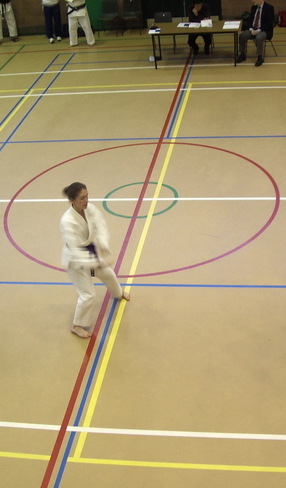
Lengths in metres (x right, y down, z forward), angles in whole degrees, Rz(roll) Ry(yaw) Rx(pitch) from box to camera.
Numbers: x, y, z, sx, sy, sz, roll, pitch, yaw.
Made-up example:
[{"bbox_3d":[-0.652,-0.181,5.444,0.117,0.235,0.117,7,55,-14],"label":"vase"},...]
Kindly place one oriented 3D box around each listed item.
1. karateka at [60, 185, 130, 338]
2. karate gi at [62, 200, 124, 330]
[{"bbox_3d":[-0.496,0.119,7.216,0.560,1.600,0.750,24,43,39],"label":"karateka"},{"bbox_3d":[-0.504,0.179,7.254,0.480,1.340,0.680,24,43,39],"label":"karate gi"}]

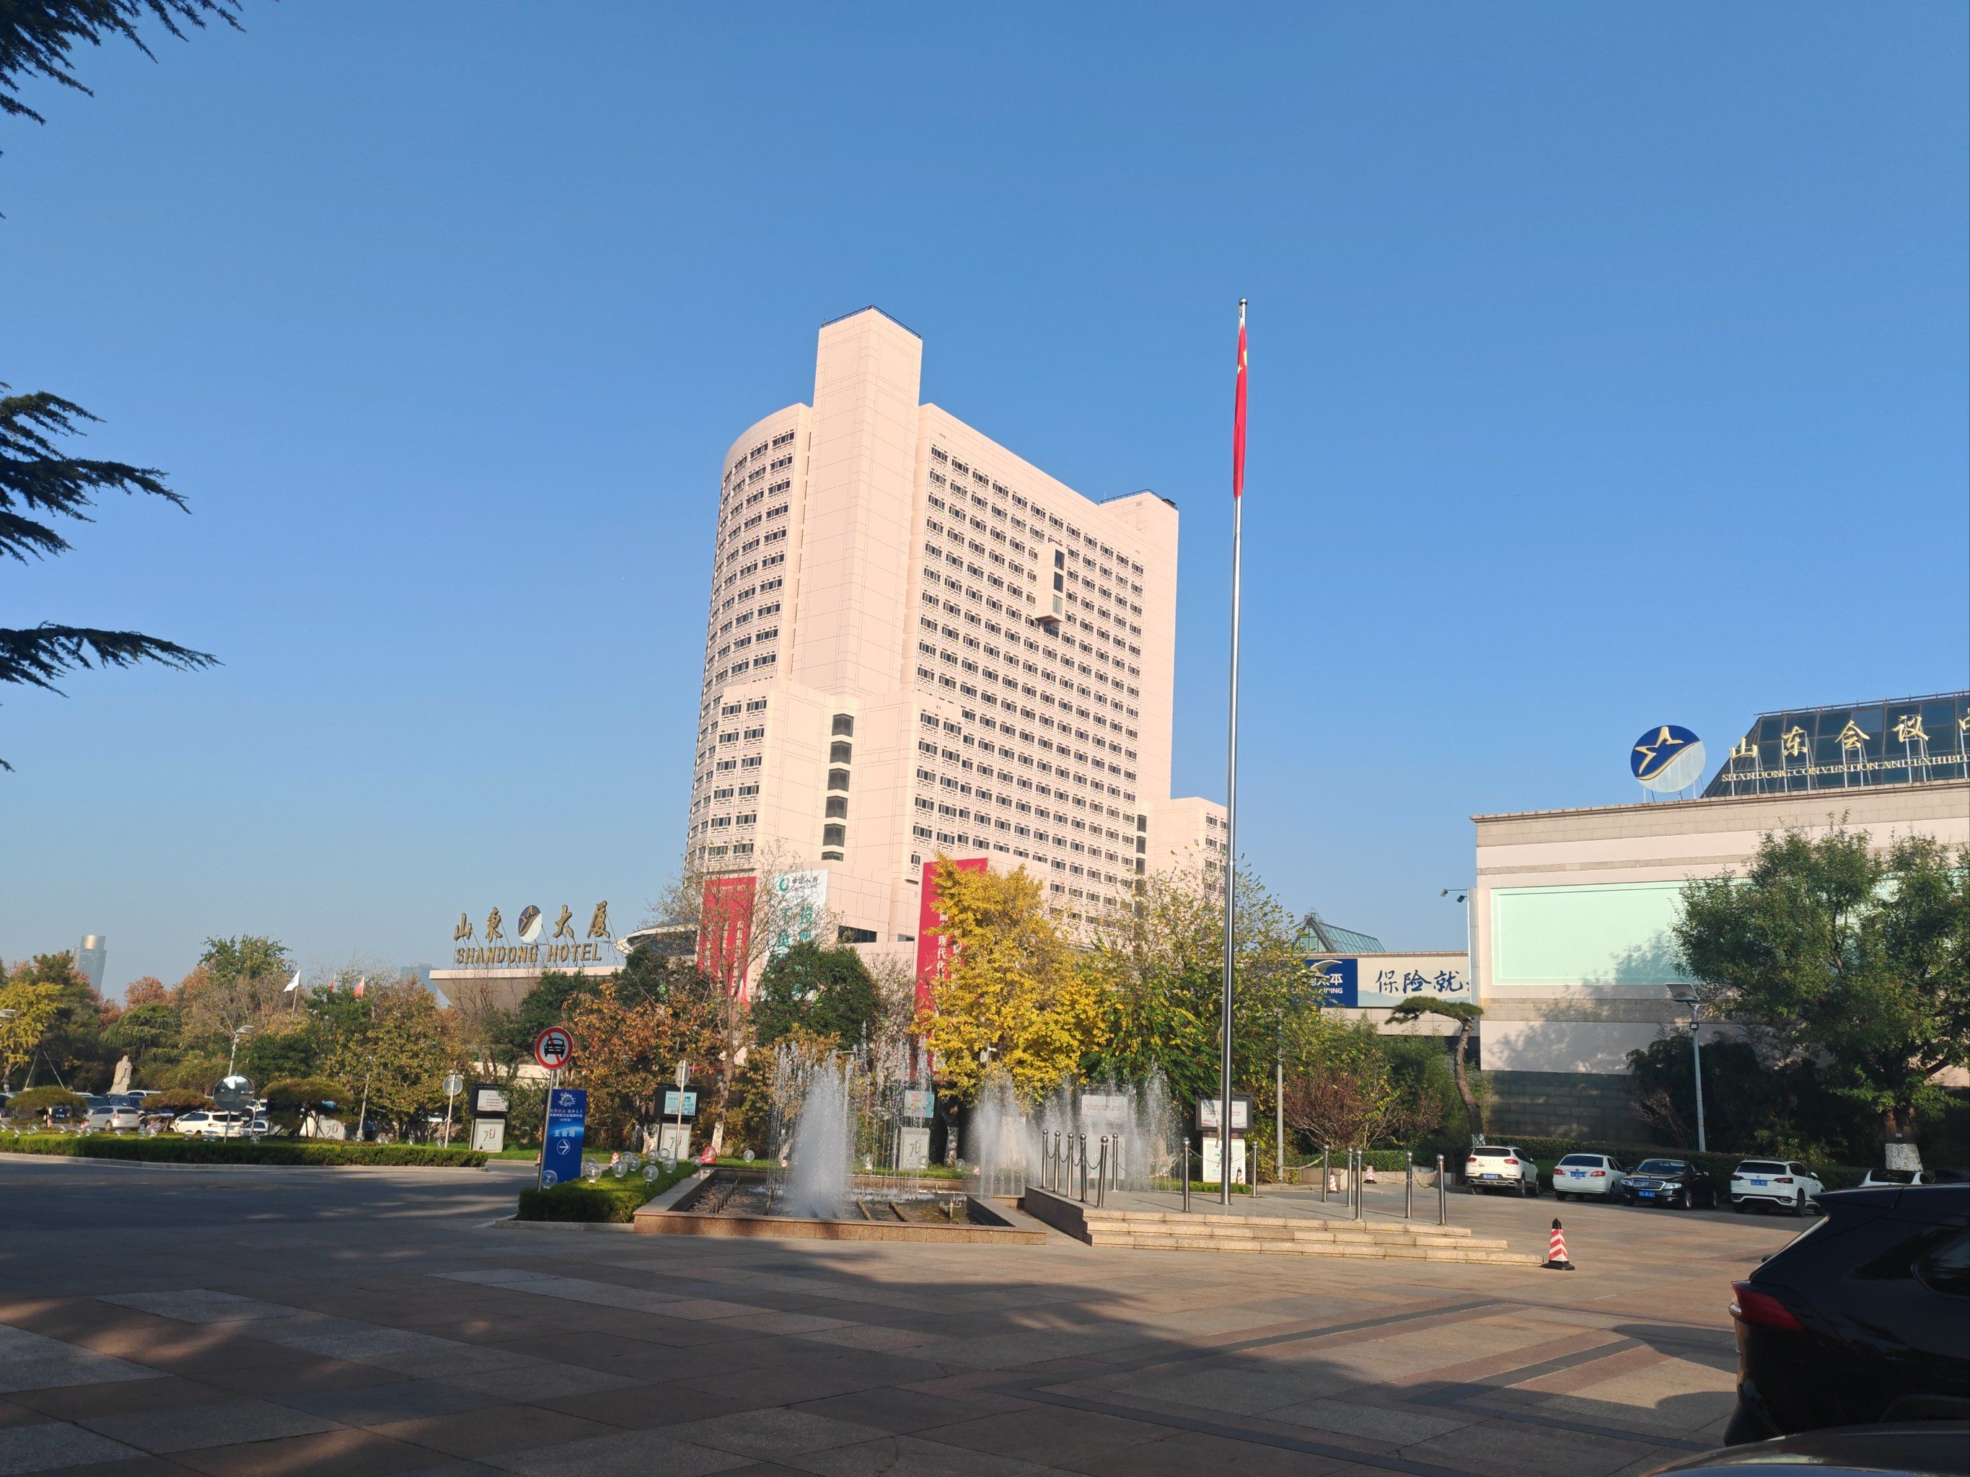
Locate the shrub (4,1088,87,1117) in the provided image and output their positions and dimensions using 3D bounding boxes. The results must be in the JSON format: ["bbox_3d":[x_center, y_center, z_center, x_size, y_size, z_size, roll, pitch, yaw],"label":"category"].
[{"bbox_3d":[-47.695,18.566,78.000,3.400,1.700,3.400,10,-15,-29],"label":"shrub"}]

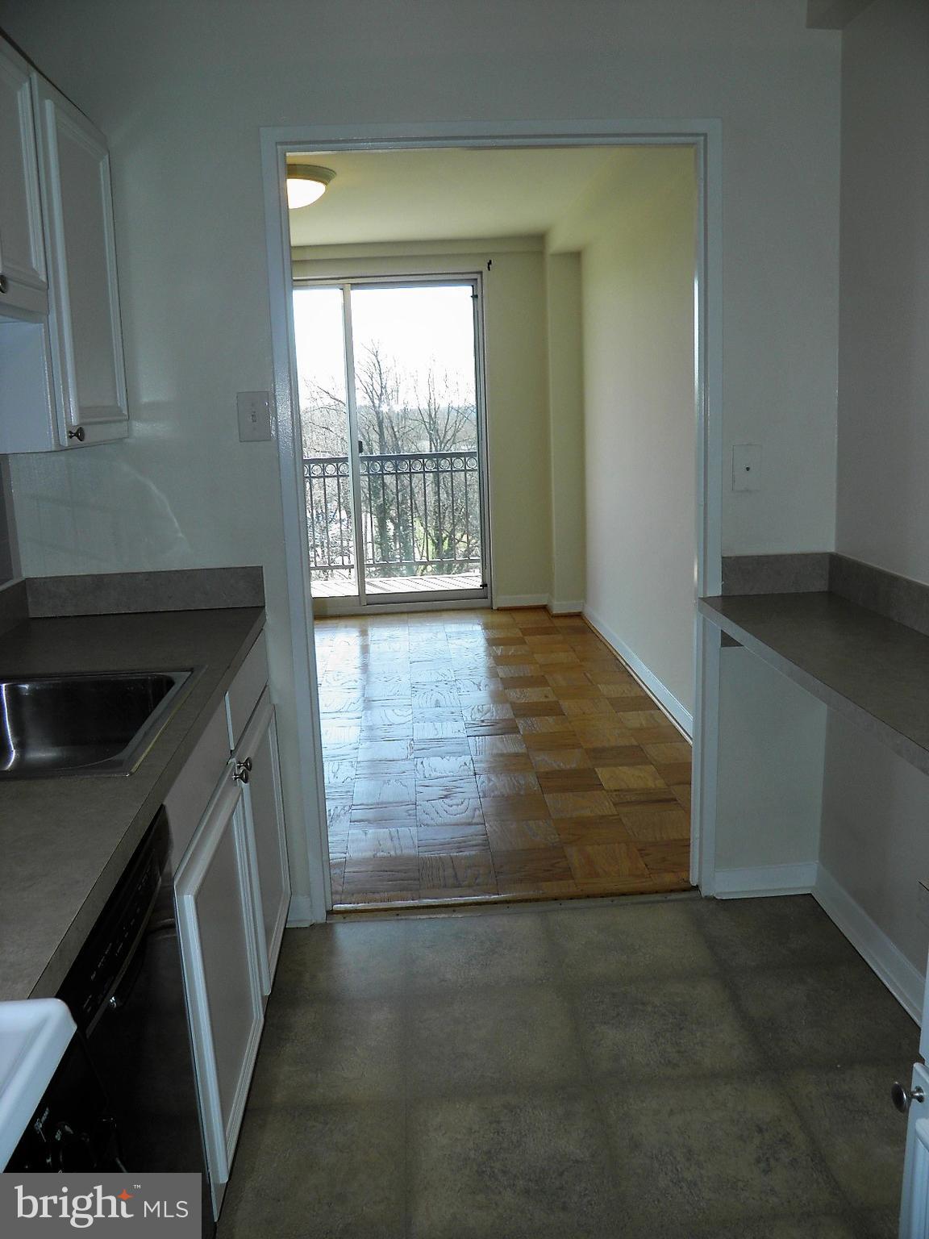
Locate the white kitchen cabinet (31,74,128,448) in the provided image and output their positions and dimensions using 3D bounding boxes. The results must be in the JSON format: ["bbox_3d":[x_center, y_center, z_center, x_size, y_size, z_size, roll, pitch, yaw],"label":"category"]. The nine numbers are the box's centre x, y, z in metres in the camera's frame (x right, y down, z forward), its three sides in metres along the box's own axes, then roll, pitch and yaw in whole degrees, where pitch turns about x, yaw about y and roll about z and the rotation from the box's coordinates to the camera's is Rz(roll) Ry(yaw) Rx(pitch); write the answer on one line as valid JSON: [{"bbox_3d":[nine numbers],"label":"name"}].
[{"bbox_3d":[-0.976,-0.732,2.168,0.317,0.698,0.479,-3,12,-3],"label":"white kitchen cabinet"}]

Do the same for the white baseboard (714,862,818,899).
[{"bbox_3d":[0.853,0.740,2.818,0.291,0.087,0.016,-3,12,-3],"label":"white baseboard"}]

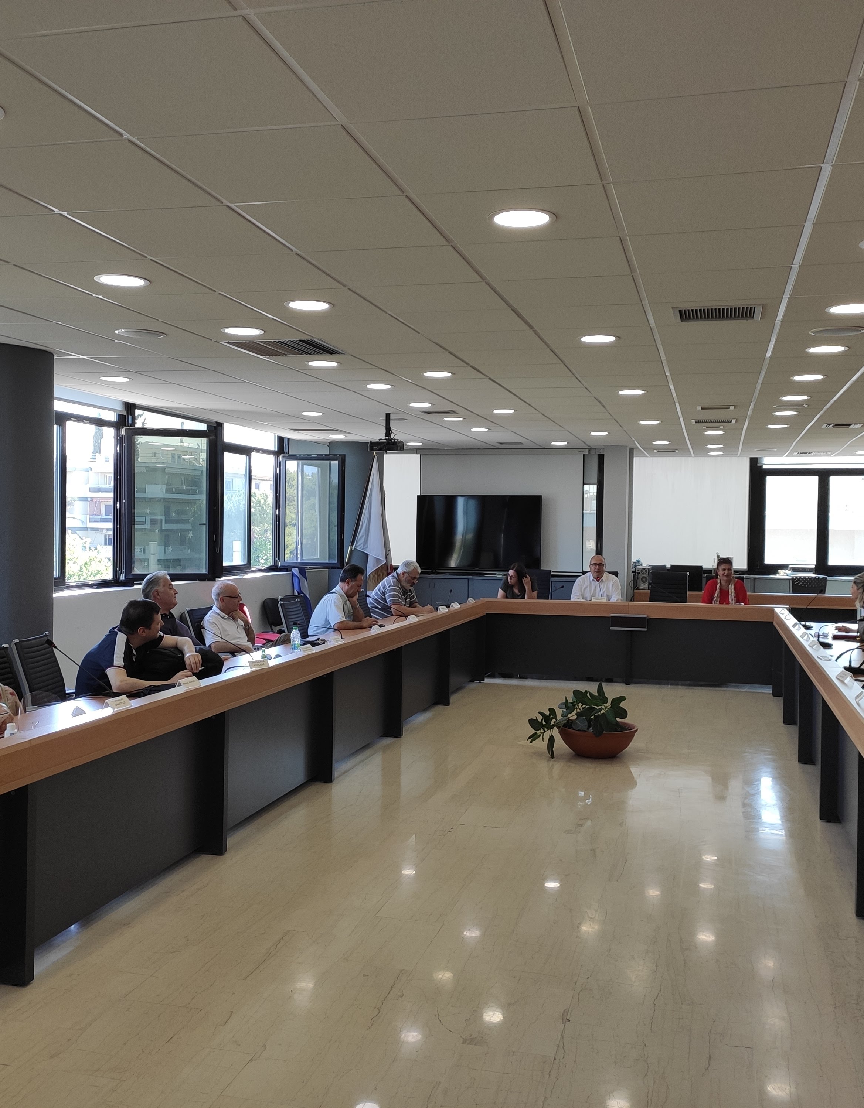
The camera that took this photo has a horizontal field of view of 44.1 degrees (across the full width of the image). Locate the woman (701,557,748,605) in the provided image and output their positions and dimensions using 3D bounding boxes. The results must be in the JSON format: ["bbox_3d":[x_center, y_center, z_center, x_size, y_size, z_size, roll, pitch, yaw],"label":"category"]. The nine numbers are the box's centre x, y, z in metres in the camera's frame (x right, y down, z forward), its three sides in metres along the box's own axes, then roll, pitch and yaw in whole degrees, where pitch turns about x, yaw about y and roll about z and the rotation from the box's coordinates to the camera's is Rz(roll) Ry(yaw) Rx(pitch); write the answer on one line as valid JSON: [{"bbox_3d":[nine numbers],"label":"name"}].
[{"bbox_3d":[3.065,0.725,11.230,0.517,1.313,0.731,1,2,15],"label":"woman"}]

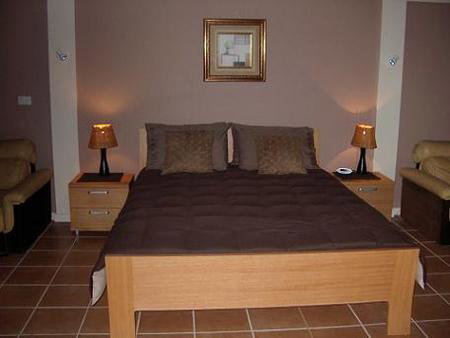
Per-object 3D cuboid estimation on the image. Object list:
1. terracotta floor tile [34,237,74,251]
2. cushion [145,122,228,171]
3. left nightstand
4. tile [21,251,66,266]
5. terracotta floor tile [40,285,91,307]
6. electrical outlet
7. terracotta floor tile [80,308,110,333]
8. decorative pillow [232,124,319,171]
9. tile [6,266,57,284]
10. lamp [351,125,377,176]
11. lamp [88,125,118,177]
[{"bbox_3d":[-1.415,0.629,4.126,0.325,0.010,0.325,0,12,-5],"label":"terracotta floor tile"},{"bbox_3d":[-0.331,-0.190,4.380,0.720,0.450,0.170,0,-5,-5],"label":"cushion"},{"bbox_3d":[-1.084,0.319,4.446,0.515,0.487,0.450,0,12,-5],"label":"left nightstand"},{"bbox_3d":[-1.365,0.678,3.738,0.320,0.010,0.320,0,12,-5],"label":"tile"},{"bbox_3d":[-0.996,0.807,3.131,0.320,0.010,0.320,0,12,-5],"label":"terracotta floor tile"},{"bbox_3d":[-1.833,-0.624,4.532,0.120,0.080,0.012,0,12,-5],"label":"electrical outlet"},{"bbox_3d":[-0.664,0.889,2.891,0.325,0.010,0.325,0,12,-5],"label":"terracotta floor tile"},{"bbox_3d":[0.449,-0.185,4.440,0.720,0.450,0.170,0,-5,-5],"label":"decorative pillow"},{"bbox_3d":[-1.332,0.740,3.421,0.320,0.010,0.320,0,12,-5],"label":"tile"},{"bbox_3d":[1.286,-0.181,4.579,0.250,0.470,0.250,0,12,-5],"label":"lamp"},{"bbox_3d":[-1.097,-0.171,4.487,0.262,0.463,0.262,0,12,-5],"label":"lamp"}]

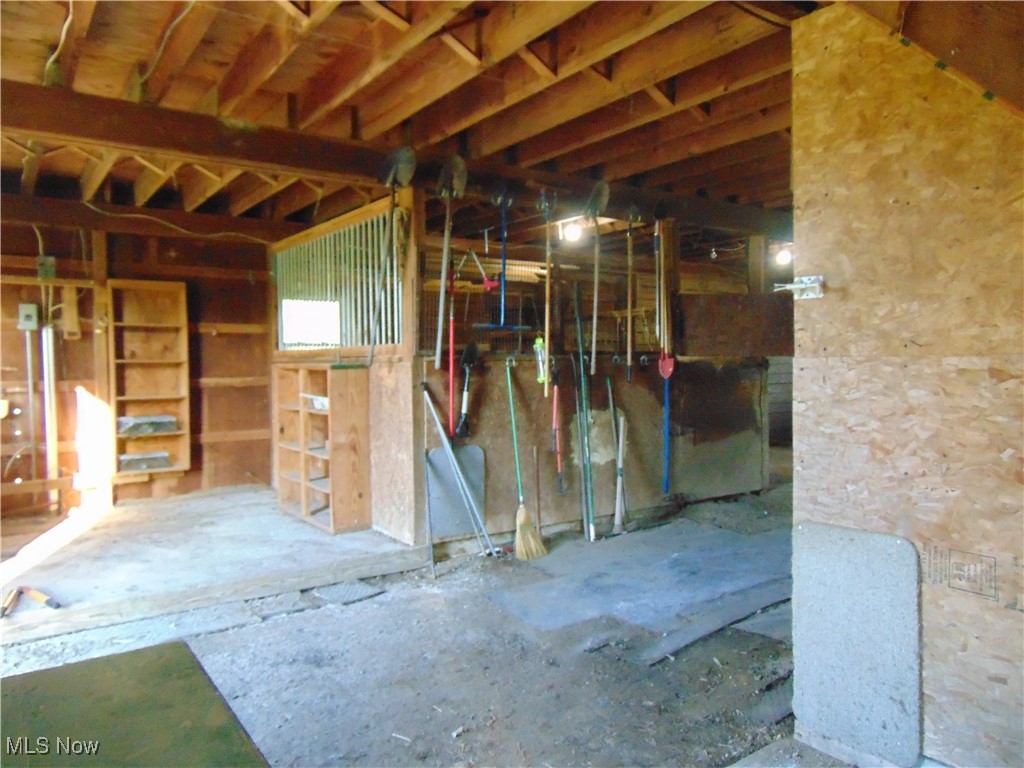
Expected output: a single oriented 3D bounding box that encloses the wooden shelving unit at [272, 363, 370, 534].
[{"bbox_3d":[-1.486,0.443,5.687,0.290,1.178,1.250,-2,2,-35],"label":"wooden shelving unit"}]

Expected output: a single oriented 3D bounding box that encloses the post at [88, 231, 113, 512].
[{"bbox_3d":[-3.437,-0.114,6.206,0.100,2.304,0.100,-2,2,-35],"label":"post"}]

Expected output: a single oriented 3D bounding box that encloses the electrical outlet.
[{"bbox_3d":[-3.812,-0.522,5.832,0.116,0.201,0.080,-2,2,-35],"label":"electrical outlet"}]

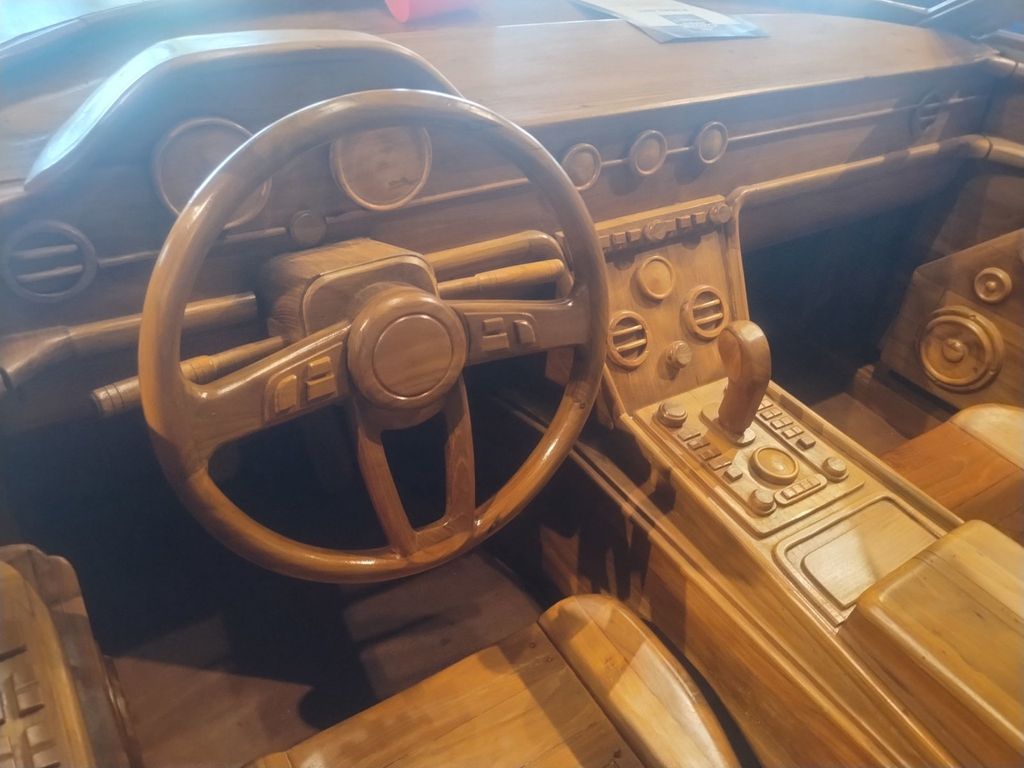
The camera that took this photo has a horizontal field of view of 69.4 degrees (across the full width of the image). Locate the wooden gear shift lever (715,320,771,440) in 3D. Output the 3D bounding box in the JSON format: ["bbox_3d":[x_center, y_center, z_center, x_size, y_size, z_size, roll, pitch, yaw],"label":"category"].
[{"bbox_3d":[0.290,0.000,0.934,0.046,0.140,0.060,-17,41,-22],"label":"wooden gear shift lever"}]

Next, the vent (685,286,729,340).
[{"bbox_3d":[0.274,-0.102,1.045,0.069,0.069,0.016,-20,8,-25],"label":"vent"}]

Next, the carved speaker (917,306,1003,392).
[{"bbox_3d":[0.798,-0.060,1.325,0.025,0.154,0.154,-13,40,-26],"label":"carved speaker"}]

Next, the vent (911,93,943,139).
[{"bbox_3d":[0.675,-0.436,1.200,0.074,0.074,0.014,-19,33,-25],"label":"vent"}]

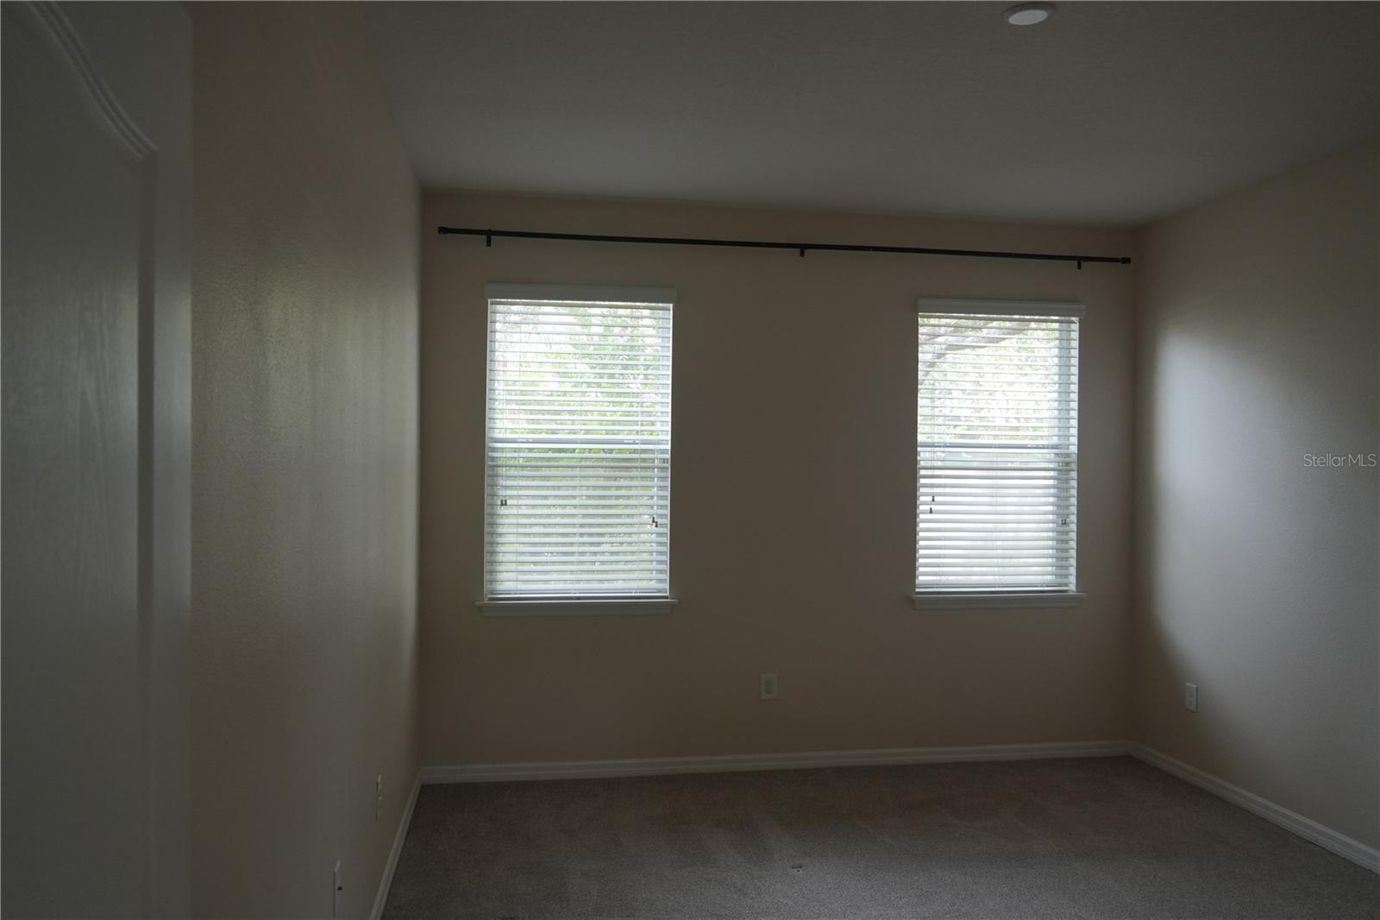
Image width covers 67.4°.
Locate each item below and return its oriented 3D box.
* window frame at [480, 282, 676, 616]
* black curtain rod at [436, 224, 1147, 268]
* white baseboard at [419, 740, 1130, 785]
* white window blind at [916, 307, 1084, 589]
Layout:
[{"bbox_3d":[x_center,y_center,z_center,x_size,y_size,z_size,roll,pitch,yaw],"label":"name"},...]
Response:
[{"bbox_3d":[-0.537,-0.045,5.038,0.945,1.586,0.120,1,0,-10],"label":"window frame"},{"bbox_3d":[0.564,-1.040,5.153,3.527,0.062,0.095,1,0,-10],"label":"black curtain rod"},{"bbox_3d":[0.539,1.517,5.204,3.694,0.083,0.018,1,0,-10],"label":"white baseboard"},{"bbox_3d":[1.605,-0.065,5.401,0.920,1.510,0.090,1,0,-10],"label":"white window blind"}]

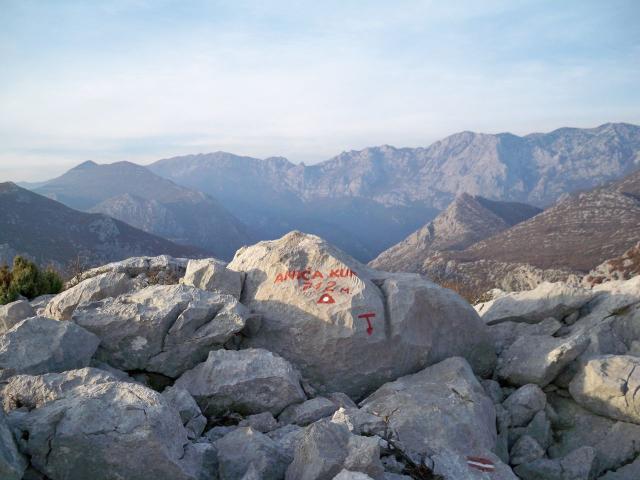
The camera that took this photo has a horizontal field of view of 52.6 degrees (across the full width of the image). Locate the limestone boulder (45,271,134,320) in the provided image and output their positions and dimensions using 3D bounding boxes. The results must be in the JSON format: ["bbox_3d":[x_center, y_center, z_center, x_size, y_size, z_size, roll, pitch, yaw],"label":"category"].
[{"bbox_3d":[-1.995,0.497,5.600,0.755,0.453,0.500,0,1,10],"label":"limestone boulder"}]

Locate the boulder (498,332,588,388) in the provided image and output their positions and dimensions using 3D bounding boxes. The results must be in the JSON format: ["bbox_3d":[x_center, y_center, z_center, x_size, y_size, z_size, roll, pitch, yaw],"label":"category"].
[{"bbox_3d":[1.685,0.915,4.900,0.676,0.416,0.480,0,1,15],"label":"boulder"}]

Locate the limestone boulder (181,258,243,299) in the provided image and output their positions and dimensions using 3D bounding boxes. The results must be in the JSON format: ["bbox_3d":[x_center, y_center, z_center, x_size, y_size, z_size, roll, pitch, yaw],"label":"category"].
[{"bbox_3d":[-0.845,0.308,5.040,0.470,0.358,0.403,0,2,0],"label":"limestone boulder"}]

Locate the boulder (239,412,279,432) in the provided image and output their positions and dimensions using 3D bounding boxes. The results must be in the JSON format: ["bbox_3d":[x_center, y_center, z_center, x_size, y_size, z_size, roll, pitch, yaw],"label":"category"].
[{"bbox_3d":[-0.366,1.100,3.850,0.242,0.144,0.200,0,1,0],"label":"boulder"}]

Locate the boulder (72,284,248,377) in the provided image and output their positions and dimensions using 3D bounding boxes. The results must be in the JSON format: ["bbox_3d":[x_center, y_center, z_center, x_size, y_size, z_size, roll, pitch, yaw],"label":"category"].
[{"bbox_3d":[-1.111,0.627,4.536,1.187,0.627,0.806,0,2,0],"label":"boulder"}]

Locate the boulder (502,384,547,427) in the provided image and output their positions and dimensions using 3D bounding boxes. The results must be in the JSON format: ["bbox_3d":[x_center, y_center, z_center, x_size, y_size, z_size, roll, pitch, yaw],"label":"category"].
[{"bbox_3d":[1.203,0.974,3.808,0.258,0.246,0.258,0,2,0],"label":"boulder"}]

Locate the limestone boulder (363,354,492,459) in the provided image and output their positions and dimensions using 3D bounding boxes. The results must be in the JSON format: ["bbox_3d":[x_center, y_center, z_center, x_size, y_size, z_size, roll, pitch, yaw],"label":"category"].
[{"bbox_3d":[0.646,0.991,3.850,0.785,0.577,0.680,0,1,0],"label":"limestone boulder"}]

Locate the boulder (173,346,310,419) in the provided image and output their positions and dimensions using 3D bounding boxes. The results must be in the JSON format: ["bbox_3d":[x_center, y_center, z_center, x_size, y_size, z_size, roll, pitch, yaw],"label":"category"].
[{"bbox_3d":[-0.476,0.857,3.920,0.773,0.437,0.560,0,2,0],"label":"boulder"}]

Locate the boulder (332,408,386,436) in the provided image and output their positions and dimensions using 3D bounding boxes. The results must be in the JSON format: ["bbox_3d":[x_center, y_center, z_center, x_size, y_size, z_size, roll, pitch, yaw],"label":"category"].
[{"bbox_3d":[0.210,0.990,3.528,0.302,0.168,0.246,0,2,0],"label":"boulder"}]

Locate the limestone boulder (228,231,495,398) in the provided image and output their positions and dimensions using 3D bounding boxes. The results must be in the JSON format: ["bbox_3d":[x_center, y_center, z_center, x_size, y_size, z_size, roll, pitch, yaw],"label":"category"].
[{"bbox_3d":[0.317,0.582,4.950,1.934,1.271,1.250,0,1,0],"label":"limestone boulder"}]

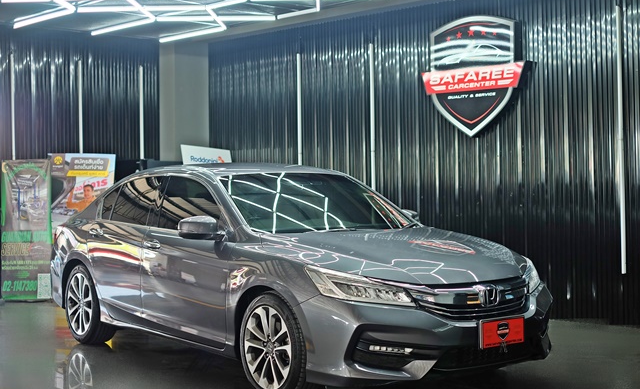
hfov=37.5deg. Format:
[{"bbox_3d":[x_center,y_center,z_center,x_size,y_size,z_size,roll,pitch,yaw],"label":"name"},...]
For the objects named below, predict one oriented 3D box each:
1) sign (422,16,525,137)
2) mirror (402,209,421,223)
[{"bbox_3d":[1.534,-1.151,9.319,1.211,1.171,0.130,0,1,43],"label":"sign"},{"bbox_3d":[0.670,0.188,7.251,0.260,0.155,0.140,-1,1,-37],"label":"mirror"}]

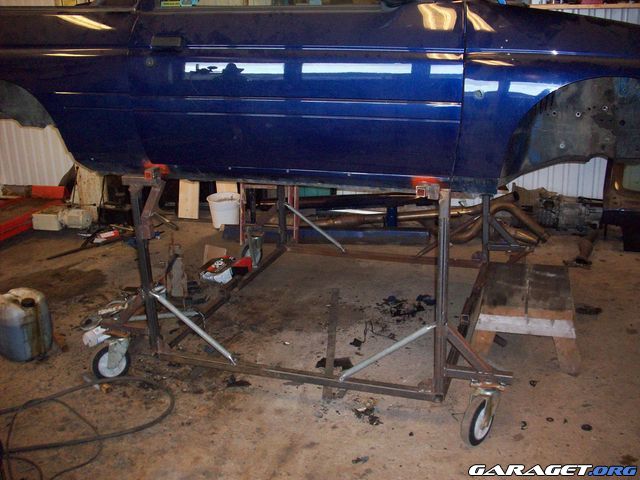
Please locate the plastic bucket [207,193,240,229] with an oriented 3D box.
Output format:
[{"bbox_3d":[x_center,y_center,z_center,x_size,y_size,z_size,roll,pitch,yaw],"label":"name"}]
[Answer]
[{"bbox_3d":[-0.687,-0.208,5.015,0.265,0.228,0.265,-2,18,1],"label":"plastic bucket"}]

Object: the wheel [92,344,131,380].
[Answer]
[{"bbox_3d":[-0.875,0.516,2.854,0.160,0.165,0.050,-14,22,-33],"label":"wheel"}]

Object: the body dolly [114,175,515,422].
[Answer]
[{"bbox_3d":[0.091,0.009,3.091,1.633,0.903,1.491,4,19,19],"label":"body dolly"}]

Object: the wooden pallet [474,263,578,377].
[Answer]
[{"bbox_3d":[0.928,0.332,3.084,0.430,0.230,0.640,3,19,17],"label":"wooden pallet"}]

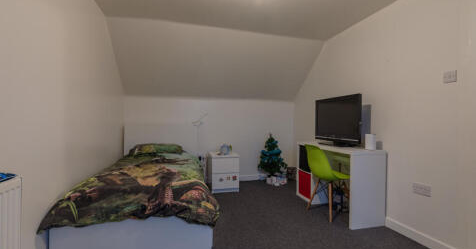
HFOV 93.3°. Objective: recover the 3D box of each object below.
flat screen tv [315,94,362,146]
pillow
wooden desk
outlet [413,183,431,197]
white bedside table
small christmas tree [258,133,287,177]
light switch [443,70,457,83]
[{"bbox_3d":[1.225,-0.019,2.731,0.178,0.598,0.810,0,1,-14],"label":"flat screen tv"},{"bbox_3d":[-1.180,0.352,3.296,0.721,0.158,0.415,0,1,-14],"label":"pillow"},{"bbox_3d":[1.181,0.654,2.752,0.418,0.747,1.042,0,1,-14],"label":"wooden desk"},{"bbox_3d":[1.594,0.571,1.950,0.012,0.087,0.148,0,1,-14],"label":"outlet"},{"bbox_3d":[-0.236,0.736,3.514,0.399,0.531,0.475,0,1,-15],"label":"white bedside table"},{"bbox_3d":[0.579,0.553,3.750,0.494,0.830,0.494,0,1,-14],"label":"small christmas tree"},{"bbox_3d":[1.651,-0.370,1.751,0.012,0.087,0.086,0,1,-14],"label":"light switch"}]

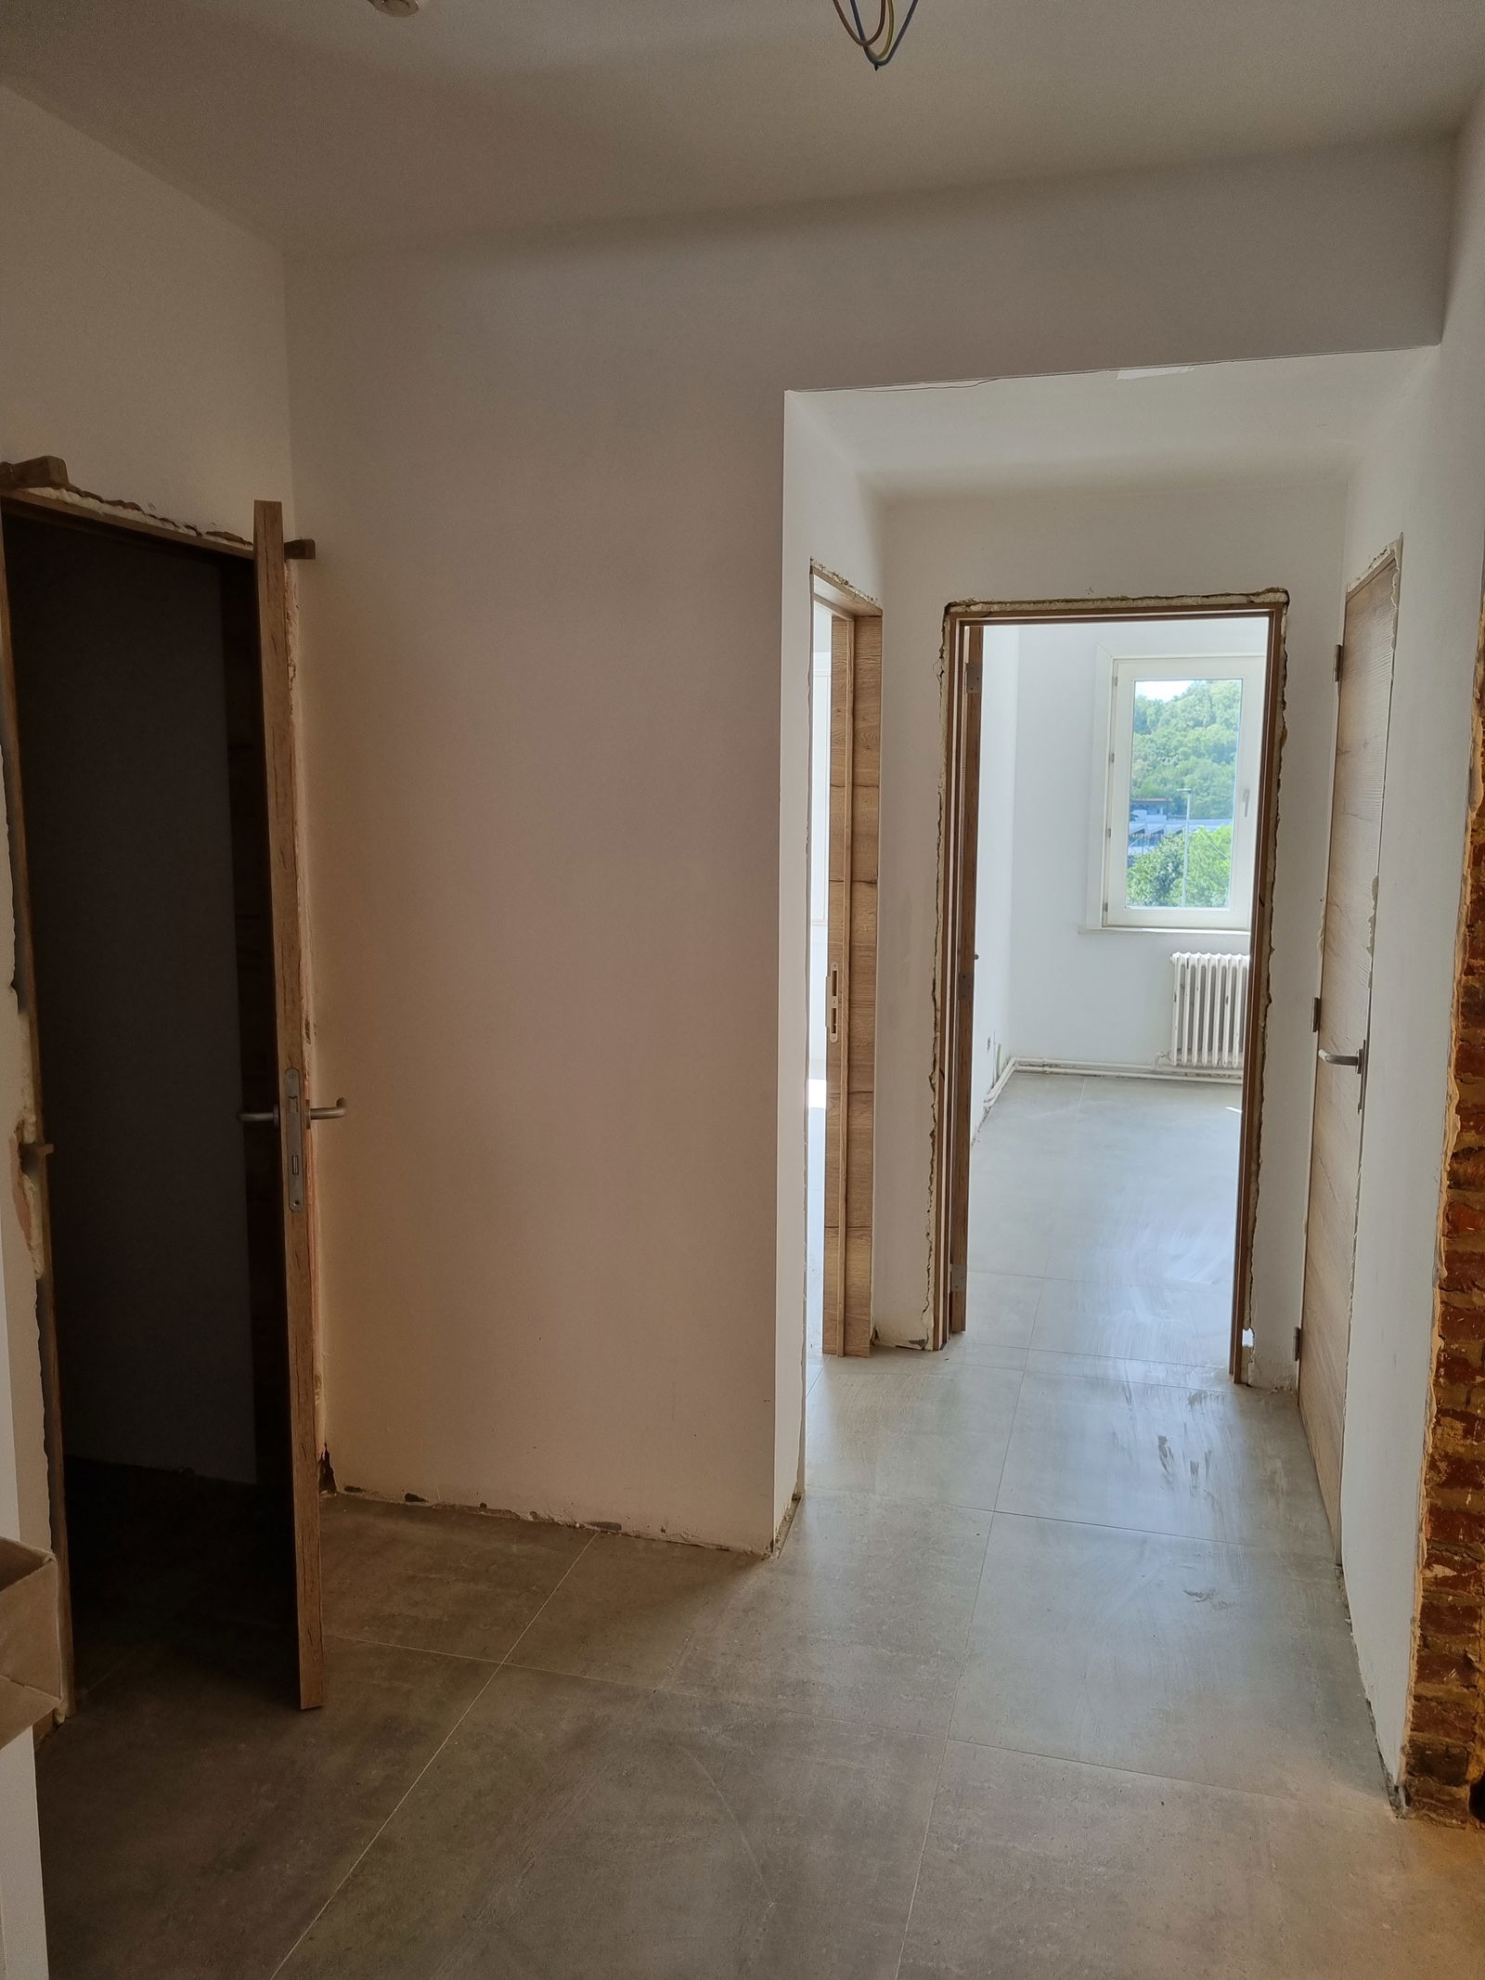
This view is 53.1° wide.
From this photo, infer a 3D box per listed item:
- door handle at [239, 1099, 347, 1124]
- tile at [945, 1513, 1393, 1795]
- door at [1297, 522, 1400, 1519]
[{"bbox_3d":[-0.760,0.205,2.521,0.165,0.045,0.125,-2,9,-16],"label":"door handle"},{"bbox_3d":[0.785,1.223,2.794,0.700,0.010,0.800,2,8,15],"label":"tile"},{"bbox_3d":[1.361,0.120,3.314,0.045,2.030,0.840,2,8,15],"label":"door"}]

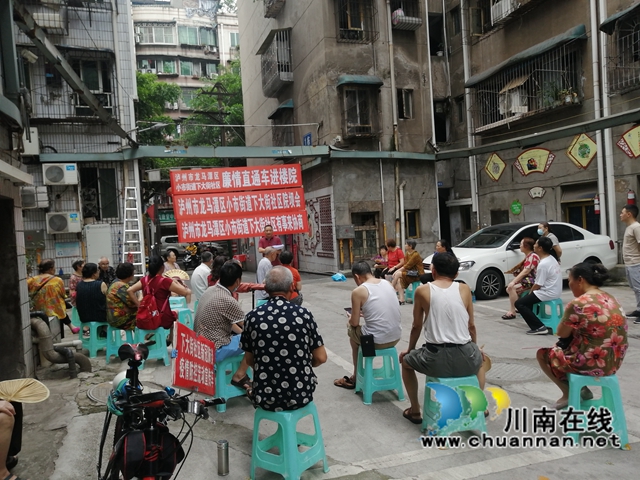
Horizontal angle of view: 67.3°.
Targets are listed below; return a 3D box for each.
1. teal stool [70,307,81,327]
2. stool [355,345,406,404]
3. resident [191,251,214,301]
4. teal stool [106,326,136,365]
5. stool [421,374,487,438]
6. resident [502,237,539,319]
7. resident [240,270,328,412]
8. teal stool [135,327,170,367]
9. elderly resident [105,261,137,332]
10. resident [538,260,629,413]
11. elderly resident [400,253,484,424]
[{"bbox_3d":[-4.258,1.415,8.722,0.350,0.472,0.350,-4,2,-20],"label":"teal stool"},{"bbox_3d":[0.534,1.209,4.408,0.340,0.465,0.340,-3,1,-12],"label":"stool"},{"bbox_3d":[-1.954,0.881,8.506,0.500,1.310,0.720,-3,1,33],"label":"resident"},{"bbox_3d":[-2.677,1.385,6.523,0.350,0.472,0.350,-4,2,-8],"label":"teal stool"},{"bbox_3d":[1.002,1.244,3.655,0.350,0.472,0.350,-4,2,-10],"label":"stool"},{"bbox_3d":[3.309,0.588,7.814,0.720,1.280,0.470,-3,1,25],"label":"resident"},{"bbox_3d":[-0.212,0.813,3.100,0.530,1.290,0.700,-3,1,0],"label":"resident"},{"bbox_3d":[-2.112,1.333,5.997,0.340,0.465,0.340,-4,1,-33],"label":"teal stool"},{"bbox_3d":[-2.526,0.935,6.415,0.500,1.280,0.700,-3,1,27],"label":"elderly resident"},{"bbox_3d":[1.974,0.782,3.632,0.540,1.270,0.680,-5,2,-26],"label":"resident"},{"bbox_3d":[0.988,0.794,3.820,0.630,1.360,0.720,-4,2,2],"label":"elderly resident"}]

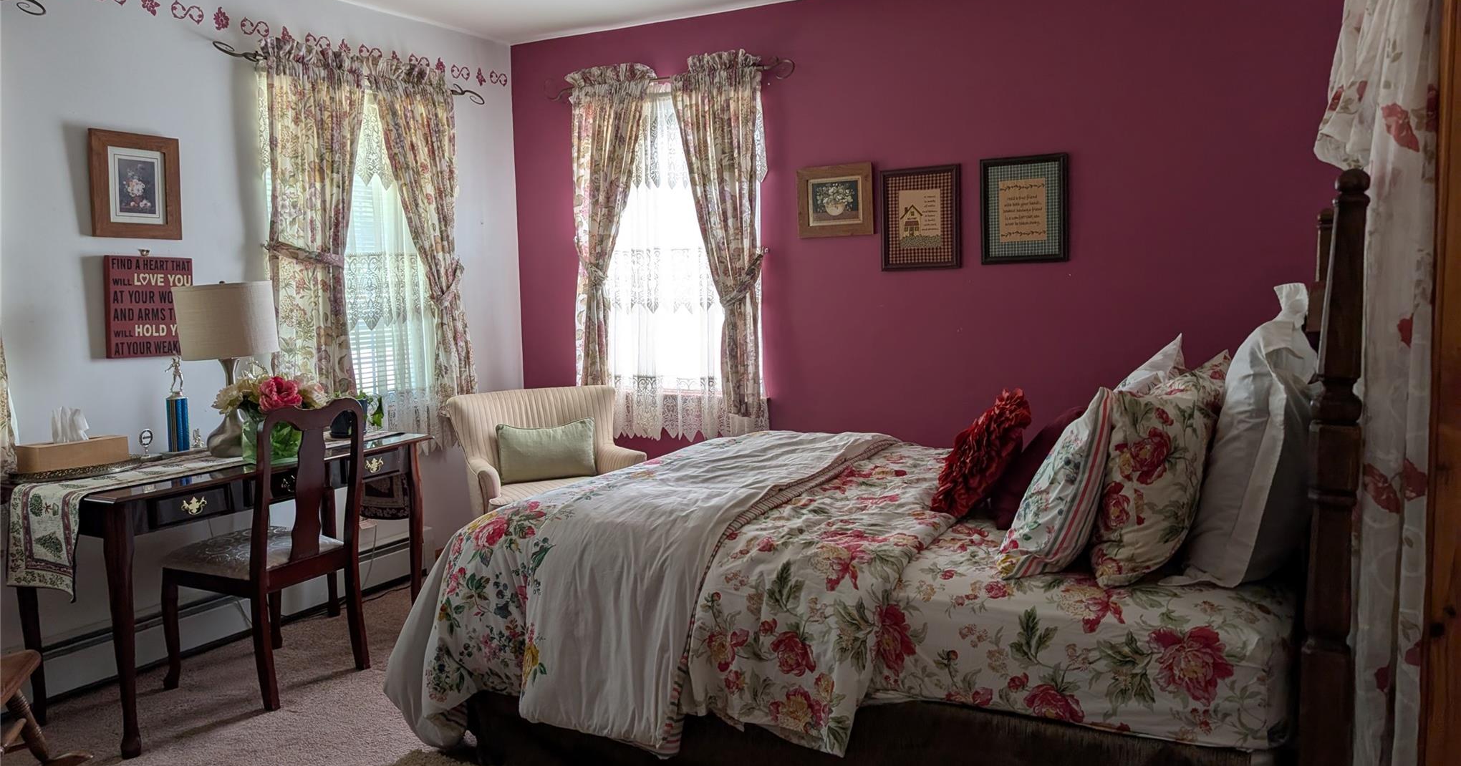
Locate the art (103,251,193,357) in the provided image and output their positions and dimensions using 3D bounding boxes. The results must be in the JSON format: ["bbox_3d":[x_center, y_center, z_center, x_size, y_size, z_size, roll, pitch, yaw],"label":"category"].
[{"bbox_3d":[-2.033,-0.271,3.571,0.035,0.344,0.302,3,7,30],"label":"art"}]

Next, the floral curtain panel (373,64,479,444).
[{"bbox_3d":[-1.366,-0.590,4.583,0.123,1.624,0.478,3,7,30],"label":"floral curtain panel"}]

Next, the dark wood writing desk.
[{"bbox_3d":[-1.665,0.629,3.515,0.580,0.753,1.198,3,7,30],"label":"dark wood writing desk"}]

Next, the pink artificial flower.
[{"bbox_3d":[-1.489,0.038,3.351,0.145,0.125,0.120,-4,7,-24],"label":"pink artificial flower"}]

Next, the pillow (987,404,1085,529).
[{"bbox_3d":[0.901,0.199,2.779,0.130,0.410,0.430,36,21,19],"label":"pillow"}]

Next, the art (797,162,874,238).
[{"bbox_3d":[0.433,-0.756,4.236,0.339,0.288,0.025,3,7,30],"label":"art"}]

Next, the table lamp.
[{"bbox_3d":[-1.730,-0.055,3.488,0.306,0.607,0.306,3,7,30],"label":"table lamp"}]

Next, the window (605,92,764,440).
[{"bbox_3d":[-0.276,-0.557,4.650,0.920,1.608,0.120,3,7,30],"label":"window"}]

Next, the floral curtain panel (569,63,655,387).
[{"bbox_3d":[-0.548,-0.672,4.814,0.471,1.604,0.123,3,7,30],"label":"floral curtain panel"}]

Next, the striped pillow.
[{"bbox_3d":[0.825,0.210,2.476,0.160,0.470,0.580,31,18,20],"label":"striped pillow"}]

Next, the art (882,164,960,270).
[{"bbox_3d":[0.755,-0.656,4.061,0.332,0.404,0.025,3,7,30],"label":"art"}]

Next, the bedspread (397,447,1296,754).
[{"bbox_3d":[0.459,0.583,3.047,2.120,0.620,1.700,3,7,28],"label":"bedspread"}]

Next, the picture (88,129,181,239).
[{"bbox_3d":[-2.053,-0.679,3.514,0.023,0.360,0.303,3,7,30],"label":"picture"}]

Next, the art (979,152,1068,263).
[{"bbox_3d":[1.111,-0.657,3.855,0.334,0.399,0.025,3,7,30],"label":"art"}]

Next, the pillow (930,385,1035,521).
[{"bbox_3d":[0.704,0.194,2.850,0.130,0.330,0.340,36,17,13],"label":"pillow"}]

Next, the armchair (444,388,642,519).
[{"bbox_3d":[-0.730,0.473,4.327,0.750,0.820,0.700,-4,7,-28],"label":"armchair"}]

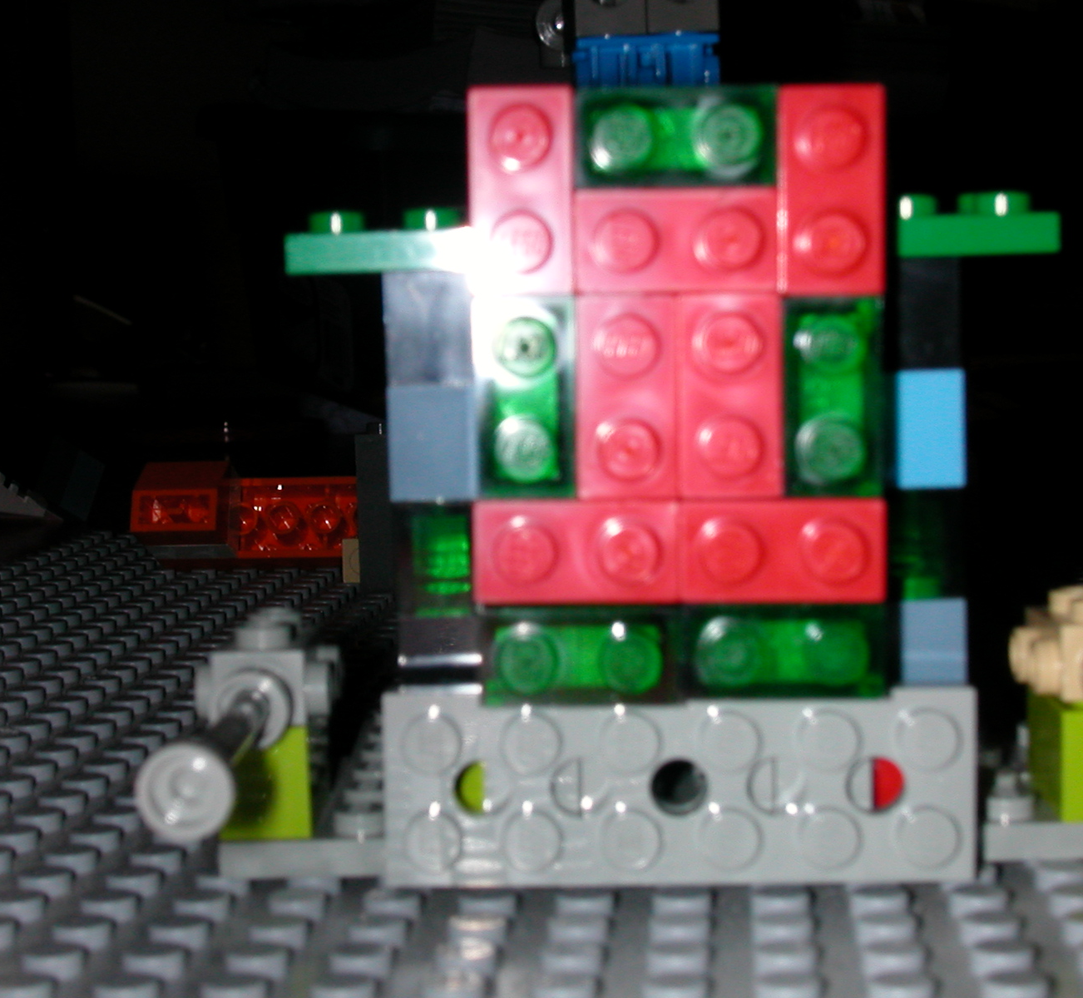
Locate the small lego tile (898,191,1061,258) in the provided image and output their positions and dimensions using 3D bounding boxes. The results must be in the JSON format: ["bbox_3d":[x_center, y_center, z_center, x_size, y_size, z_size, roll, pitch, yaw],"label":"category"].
[{"bbox_3d":[0.035,-0.023,0.190,0.016,0.005,0.015,-1,5,3],"label":"small lego tile"}]

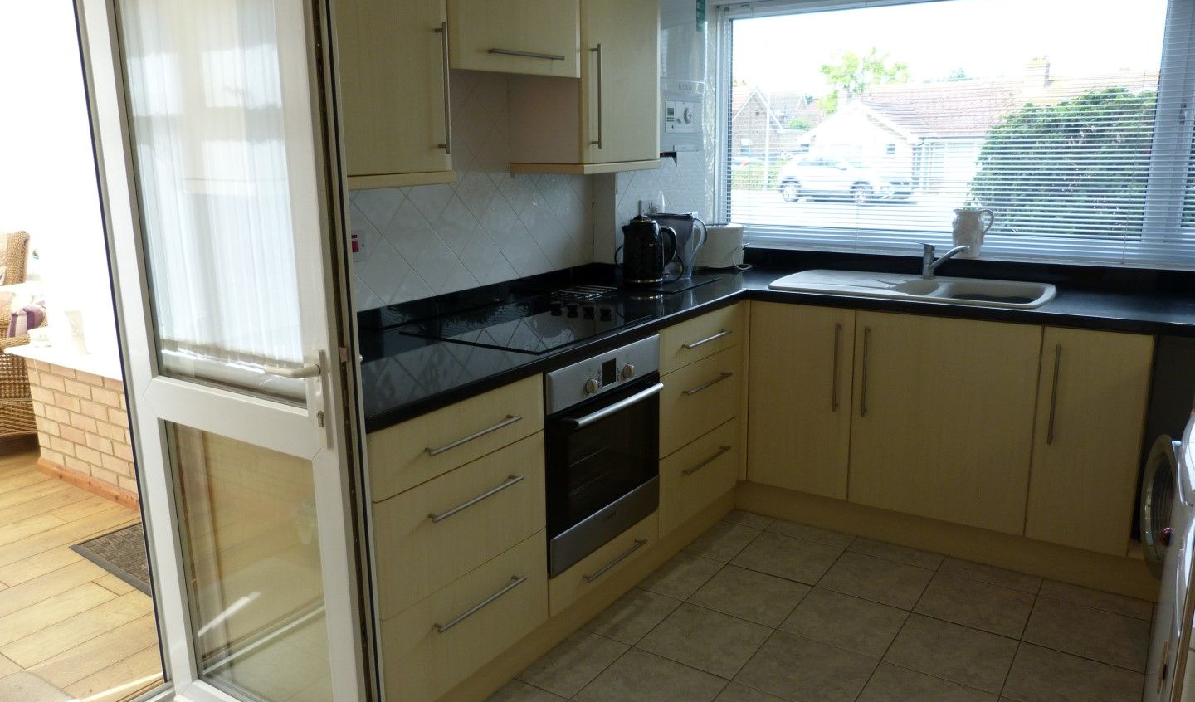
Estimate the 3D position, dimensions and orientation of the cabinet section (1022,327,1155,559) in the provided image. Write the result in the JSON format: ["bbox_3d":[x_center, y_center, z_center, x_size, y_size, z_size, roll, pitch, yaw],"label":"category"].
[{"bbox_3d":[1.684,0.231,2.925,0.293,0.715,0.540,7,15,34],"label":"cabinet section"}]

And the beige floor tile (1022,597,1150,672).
[{"bbox_3d":[1.476,0.852,2.601,0.314,0.010,0.314,7,15,34],"label":"beige floor tile"}]

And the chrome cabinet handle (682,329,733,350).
[{"bbox_3d":[0.389,-0.041,3.026,0.036,0.012,0.326,7,15,34],"label":"chrome cabinet handle"}]

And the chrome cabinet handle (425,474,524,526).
[{"bbox_3d":[-0.288,0.355,2.096,0.036,0.012,0.320,7,15,34],"label":"chrome cabinet handle"}]

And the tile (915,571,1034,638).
[{"bbox_3d":[1.214,0.819,2.778,0.314,0.010,0.314,7,15,34],"label":"tile"}]

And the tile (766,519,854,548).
[{"bbox_3d":[0.819,0.710,3.315,0.314,0.010,0.135,7,15,34],"label":"tile"}]

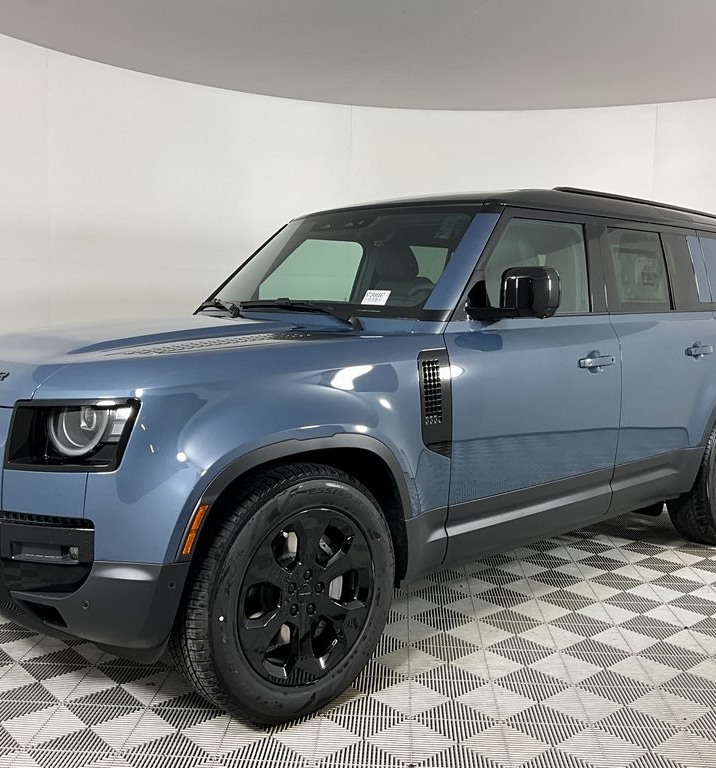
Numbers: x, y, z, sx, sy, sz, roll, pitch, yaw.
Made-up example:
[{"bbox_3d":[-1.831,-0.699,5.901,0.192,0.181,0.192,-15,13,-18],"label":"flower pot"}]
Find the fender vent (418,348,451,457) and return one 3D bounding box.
[{"bbox_3d":[0.264,0.075,2.984,0.155,0.390,0.050,-4,8,-42],"label":"fender vent"}]

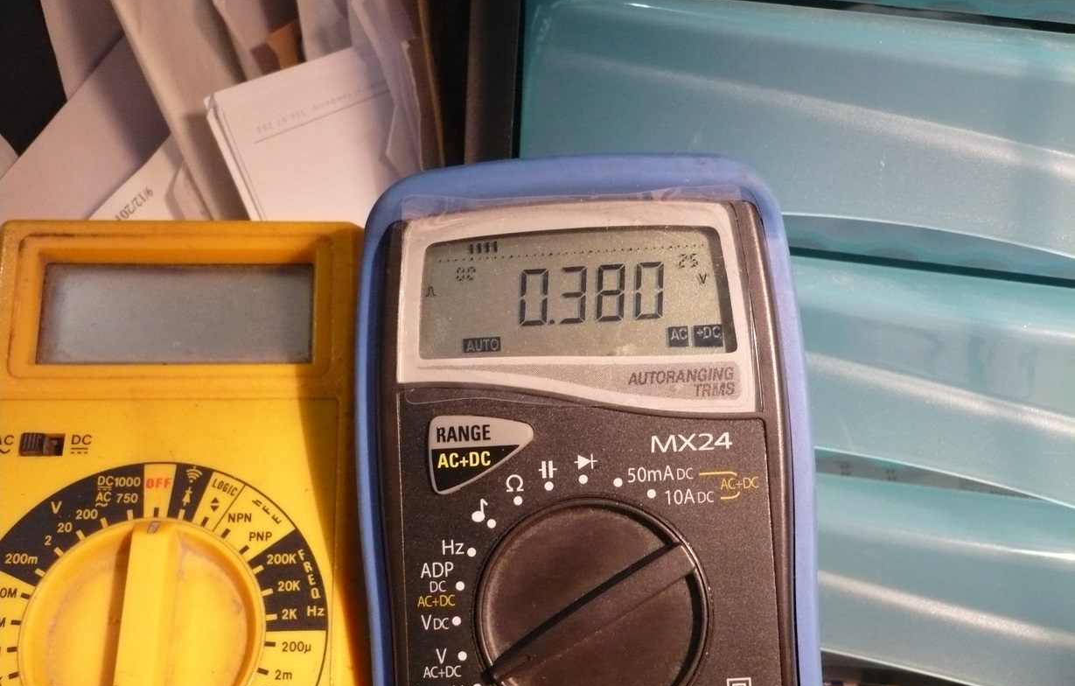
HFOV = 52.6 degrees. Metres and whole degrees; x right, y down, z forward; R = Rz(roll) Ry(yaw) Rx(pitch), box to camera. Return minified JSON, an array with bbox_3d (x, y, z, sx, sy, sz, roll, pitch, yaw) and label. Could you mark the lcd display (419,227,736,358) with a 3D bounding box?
[{"bbox_3d":[0.008,-0.010,0.214,0.061,0.025,0.006,-3,-6,1],"label":"lcd display"}]

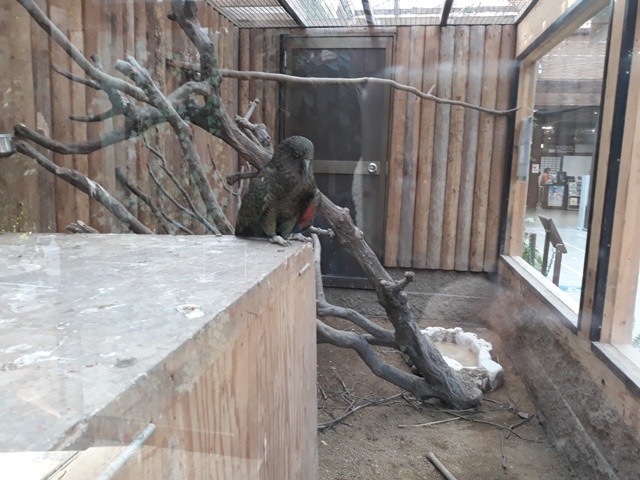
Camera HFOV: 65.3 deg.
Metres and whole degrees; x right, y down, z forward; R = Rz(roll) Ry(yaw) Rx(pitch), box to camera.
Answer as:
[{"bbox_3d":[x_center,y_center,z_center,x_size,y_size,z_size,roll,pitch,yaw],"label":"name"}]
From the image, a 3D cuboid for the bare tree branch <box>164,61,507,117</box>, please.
[{"bbox_3d":[0.180,-0.843,2.784,2.005,0.211,0.160,0,8,-7],"label":"bare tree branch"}]

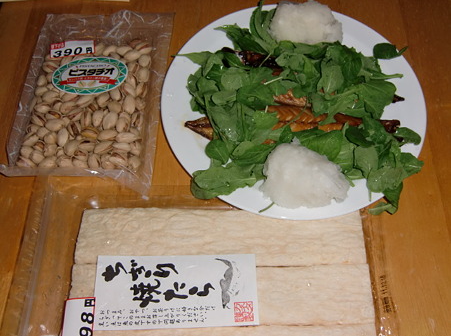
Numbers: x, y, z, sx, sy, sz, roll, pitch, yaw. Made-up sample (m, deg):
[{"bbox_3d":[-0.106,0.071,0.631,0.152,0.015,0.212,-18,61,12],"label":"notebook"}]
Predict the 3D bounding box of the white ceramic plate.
[{"bbox_3d":[0.066,-0.066,0.455,0.262,0.024,0.262,0,63,3],"label":"white ceramic plate"}]

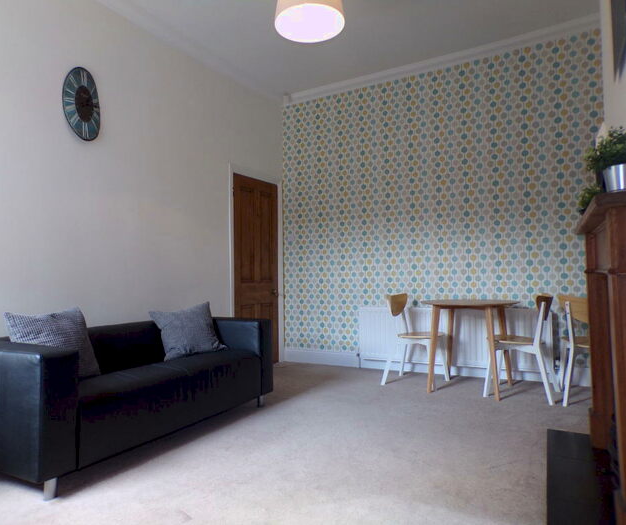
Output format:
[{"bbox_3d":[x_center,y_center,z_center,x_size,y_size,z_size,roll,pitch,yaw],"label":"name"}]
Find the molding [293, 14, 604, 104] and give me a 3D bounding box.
[{"bbox_3d":[1.055,-2.002,5.003,3.480,0.110,0.100,-3,-3,31],"label":"molding"}]

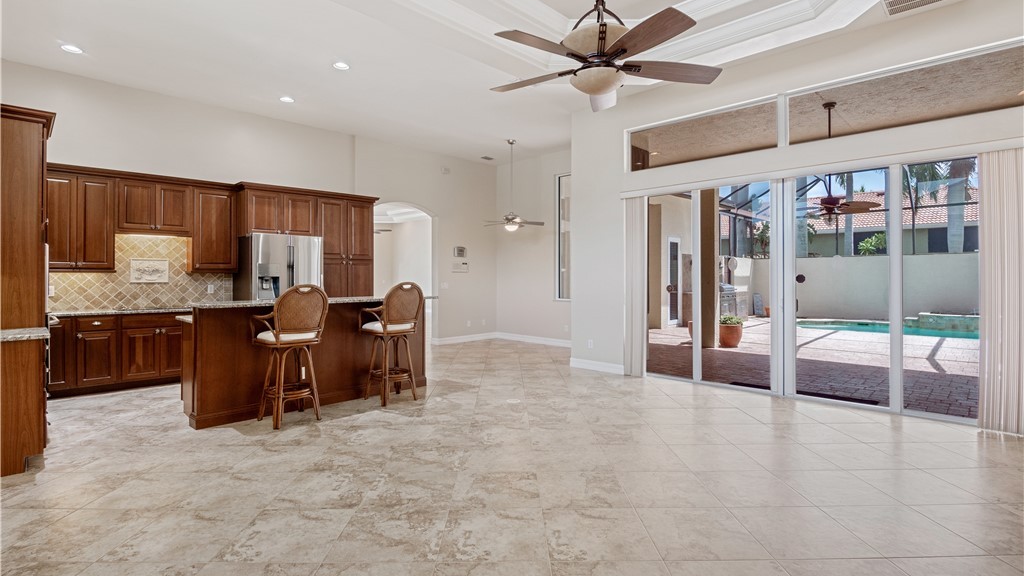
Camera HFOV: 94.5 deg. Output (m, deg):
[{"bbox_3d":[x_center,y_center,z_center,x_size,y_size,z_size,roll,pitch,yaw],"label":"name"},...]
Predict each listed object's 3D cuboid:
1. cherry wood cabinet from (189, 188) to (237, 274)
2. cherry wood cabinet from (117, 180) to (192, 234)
[{"bbox_3d":[-3.979,-0.746,6.279,0.317,1.106,0.511,1,1,45],"label":"cherry wood cabinet"},{"bbox_3d":[-4.437,-0.960,5.829,0.740,0.630,0.340,-1,2,-44],"label":"cherry wood cabinet"}]

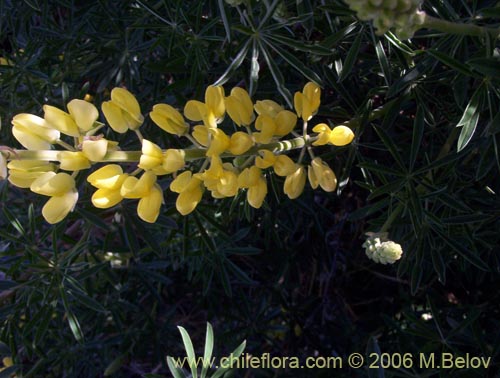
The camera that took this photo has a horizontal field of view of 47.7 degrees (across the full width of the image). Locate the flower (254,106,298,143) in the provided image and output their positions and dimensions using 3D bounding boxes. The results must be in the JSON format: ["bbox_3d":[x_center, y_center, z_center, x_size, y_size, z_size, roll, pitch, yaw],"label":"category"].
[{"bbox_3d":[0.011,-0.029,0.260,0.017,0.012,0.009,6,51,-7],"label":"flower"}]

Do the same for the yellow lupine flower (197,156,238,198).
[{"bbox_3d":[-0.013,-0.004,0.219,0.014,0.012,0.014,23,23,-24],"label":"yellow lupine flower"}]

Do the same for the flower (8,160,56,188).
[{"bbox_3d":[-0.086,-0.006,0.220,0.018,0.010,0.010,-6,7,-12],"label":"flower"}]

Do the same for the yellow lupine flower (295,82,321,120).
[{"bbox_3d":[0.027,-0.042,0.271,0.010,0.015,0.009,5,24,-2],"label":"yellow lupine flower"}]

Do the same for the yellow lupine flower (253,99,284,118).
[{"bbox_3d":[0.008,-0.034,0.236,0.011,0.009,0.006,35,84,12],"label":"yellow lupine flower"}]

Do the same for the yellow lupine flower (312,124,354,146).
[{"bbox_3d":[0.035,-0.022,0.235,0.016,0.009,0.013,0,0,-24],"label":"yellow lupine flower"}]

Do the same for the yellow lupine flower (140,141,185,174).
[{"bbox_3d":[-0.033,-0.012,0.213,0.017,0.012,0.013,0,6,-11],"label":"yellow lupine flower"}]

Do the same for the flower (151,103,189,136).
[{"bbox_3d":[-0.032,-0.028,0.226,0.015,0.010,0.010,37,-6,-6],"label":"flower"}]

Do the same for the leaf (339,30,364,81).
[{"bbox_3d":[0.055,-0.073,0.310,0.007,0.029,0.008,22,3,-7],"label":"leaf"}]

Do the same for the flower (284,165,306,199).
[{"bbox_3d":[0.022,-0.004,0.270,0.008,0.009,0.013,9,66,1],"label":"flower"}]

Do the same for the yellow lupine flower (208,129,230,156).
[{"bbox_3d":[-0.012,-0.018,0.217,0.009,0.010,0.011,-1,-6,6],"label":"yellow lupine flower"}]

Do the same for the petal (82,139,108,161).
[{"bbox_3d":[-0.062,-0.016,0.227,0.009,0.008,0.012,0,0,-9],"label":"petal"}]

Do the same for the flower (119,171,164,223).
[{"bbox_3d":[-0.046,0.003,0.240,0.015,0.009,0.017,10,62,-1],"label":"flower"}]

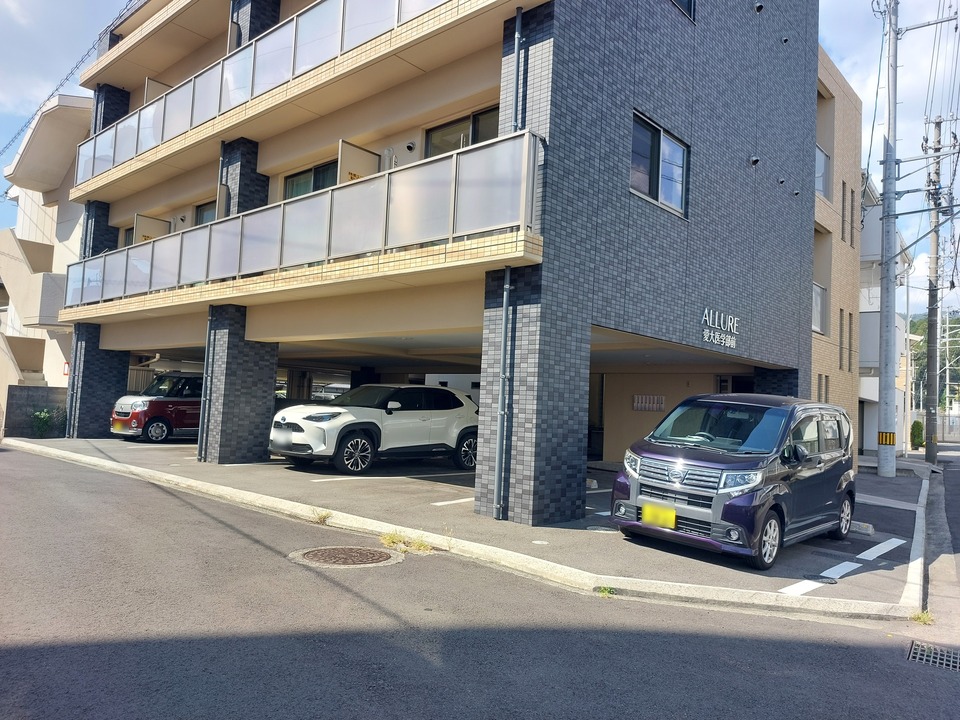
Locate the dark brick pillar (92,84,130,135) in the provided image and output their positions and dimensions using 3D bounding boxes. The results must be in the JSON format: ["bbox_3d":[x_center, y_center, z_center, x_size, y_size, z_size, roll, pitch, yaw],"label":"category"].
[{"bbox_3d":[-9.358,-5.618,16.844,0.850,2.290,0.600,-1,-5,42],"label":"dark brick pillar"}]

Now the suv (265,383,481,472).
[{"bbox_3d":[-1.698,1.168,12.040,1.765,1.585,4.180,-1,-6,44],"label":"suv"}]

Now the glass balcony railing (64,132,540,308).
[{"bbox_3d":[-4.854,-1.839,11.854,14.500,1.090,0.200,0,-5,42],"label":"glass balcony railing"}]

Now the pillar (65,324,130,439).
[{"bbox_3d":[-9.490,0.544,16.593,0.850,2.760,1.020,-1,-5,42],"label":"pillar"}]

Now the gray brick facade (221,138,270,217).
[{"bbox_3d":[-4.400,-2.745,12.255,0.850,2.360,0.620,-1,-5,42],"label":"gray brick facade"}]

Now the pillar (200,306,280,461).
[{"bbox_3d":[-4.408,0.461,12.193,0.850,2.760,1.020,-1,-5,42],"label":"pillar"}]

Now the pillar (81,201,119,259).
[{"bbox_3d":[-9.489,-2.657,16.648,0.850,2.350,0.600,-1,-5,42],"label":"pillar"}]

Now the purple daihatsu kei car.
[{"bbox_3d":[2.871,1.171,7.286,1.475,1.640,3.395,1,-4,43],"label":"purple daihatsu kei car"}]

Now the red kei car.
[{"bbox_3d":[-6.956,1.163,16.321,1.475,1.655,3.395,-1,-5,41],"label":"red kei car"}]

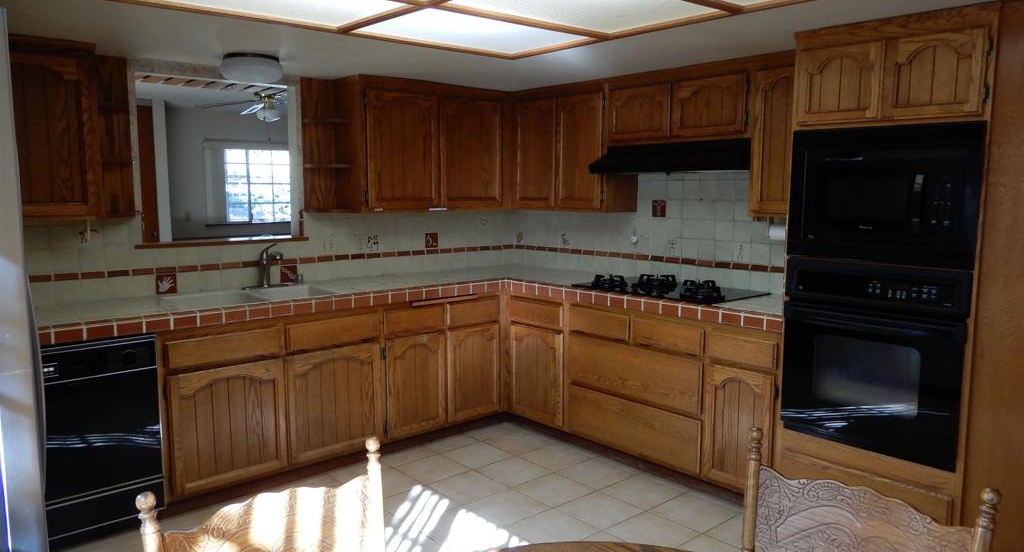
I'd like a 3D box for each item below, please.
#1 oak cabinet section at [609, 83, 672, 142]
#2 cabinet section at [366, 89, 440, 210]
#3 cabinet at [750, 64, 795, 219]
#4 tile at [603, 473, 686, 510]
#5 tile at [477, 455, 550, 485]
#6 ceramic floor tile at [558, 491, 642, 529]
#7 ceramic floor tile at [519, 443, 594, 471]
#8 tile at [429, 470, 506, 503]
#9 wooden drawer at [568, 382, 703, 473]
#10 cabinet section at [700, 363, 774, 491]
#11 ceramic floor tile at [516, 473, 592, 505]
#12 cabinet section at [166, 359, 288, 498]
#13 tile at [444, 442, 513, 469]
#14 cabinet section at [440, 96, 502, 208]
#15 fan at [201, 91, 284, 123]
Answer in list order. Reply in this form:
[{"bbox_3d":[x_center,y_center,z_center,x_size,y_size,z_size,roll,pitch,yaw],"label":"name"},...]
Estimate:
[{"bbox_3d":[0.810,-0.908,4.031,0.309,0.299,0.438,-6,9,-41],"label":"oak cabinet section"},{"bbox_3d":[-0.739,-0.750,4.323,0.504,0.680,0.309,-6,9,-41],"label":"cabinet section"},{"bbox_3d":[1.379,-0.643,3.381,0.311,0.726,0.360,-5,9,-41],"label":"cabinet"},{"bbox_3d":[0.642,1.074,3.520,0.300,0.010,0.300,-5,9,-41],"label":"tile"},{"bbox_3d":[0.012,1.047,3.795,0.296,0.010,0.296,-6,9,-41],"label":"tile"},{"bbox_3d":[0.415,1.101,3.340,0.296,0.010,0.296,-6,9,-41],"label":"ceramic floor tile"},{"bbox_3d":[0.239,1.020,3.974,0.300,0.010,0.300,-5,9,-41],"label":"ceramic floor tile"},{"bbox_3d":[-0.219,1.065,3.574,0.300,0.010,0.300,-5,9,-41],"label":"tile"},{"bbox_3d":[0.784,0.764,3.853,0.470,0.268,0.869,-5,9,-41],"label":"wooden drawer"},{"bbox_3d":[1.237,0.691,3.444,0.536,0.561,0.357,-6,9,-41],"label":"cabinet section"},{"bbox_3d":[0.214,1.074,3.567,0.296,0.010,0.296,-6,9,-41],"label":"ceramic floor tile"},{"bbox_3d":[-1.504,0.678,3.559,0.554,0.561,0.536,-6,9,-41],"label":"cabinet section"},{"bbox_3d":[-0.189,1.020,4.022,0.296,0.010,0.296,-6,9,-41],"label":"tile"},{"bbox_3d":[-0.358,-0.789,4.656,0.499,0.682,0.309,-6,9,-41],"label":"cabinet section"},{"bbox_3d":[-2.054,-1.466,6.000,1.250,0.400,1.250,-6,9,-41],"label":"fan"}]

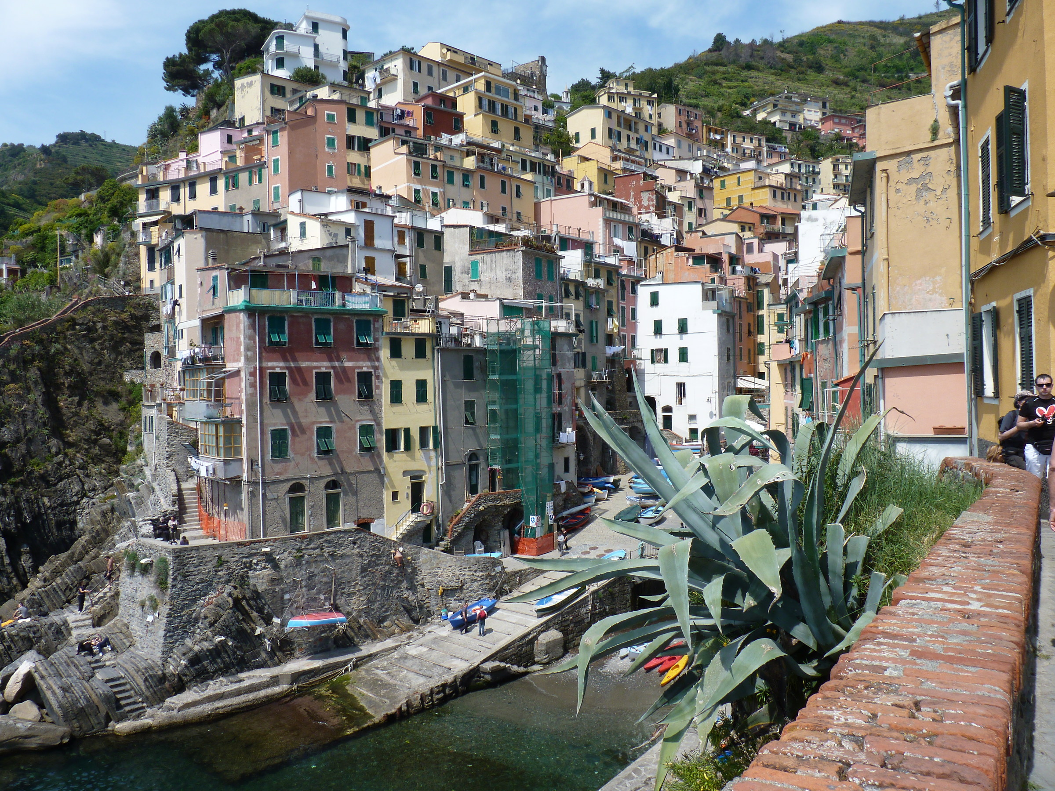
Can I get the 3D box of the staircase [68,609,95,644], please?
[{"bbox_3d":[-23.192,12.068,42.800,1.250,0.950,2.800,-1,0,-32],"label":"staircase"}]

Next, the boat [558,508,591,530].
[{"bbox_3d":[3.859,10.167,67.000,1.650,1.000,5.200,-1,0,26],"label":"boat"}]

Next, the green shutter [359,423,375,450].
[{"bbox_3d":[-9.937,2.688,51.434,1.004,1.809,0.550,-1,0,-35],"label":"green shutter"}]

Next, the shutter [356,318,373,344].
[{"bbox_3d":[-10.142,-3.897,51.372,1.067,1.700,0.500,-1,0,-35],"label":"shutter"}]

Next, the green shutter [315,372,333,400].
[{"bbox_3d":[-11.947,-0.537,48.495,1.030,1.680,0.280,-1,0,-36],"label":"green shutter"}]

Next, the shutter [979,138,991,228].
[{"bbox_3d":[8.304,-3.843,14.899,0.060,1.580,0.670,-1,0,18],"label":"shutter"}]

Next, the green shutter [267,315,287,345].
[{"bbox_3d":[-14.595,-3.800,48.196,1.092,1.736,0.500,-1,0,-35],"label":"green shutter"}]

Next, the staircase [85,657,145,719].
[{"bbox_3d":[-18.897,13.569,38.000,2.800,2.150,1.100,-1,0,26],"label":"staircase"}]

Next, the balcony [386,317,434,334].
[{"bbox_3d":[-8.050,-4.513,54.285,3.701,1.200,1.700,-1,0,-31],"label":"balcony"}]

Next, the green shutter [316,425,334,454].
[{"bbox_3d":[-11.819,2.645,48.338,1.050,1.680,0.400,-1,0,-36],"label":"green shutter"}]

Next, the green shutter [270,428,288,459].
[{"bbox_3d":[-14.589,2.837,48.416,1.015,1.745,0.100,-1,0,-35],"label":"green shutter"}]

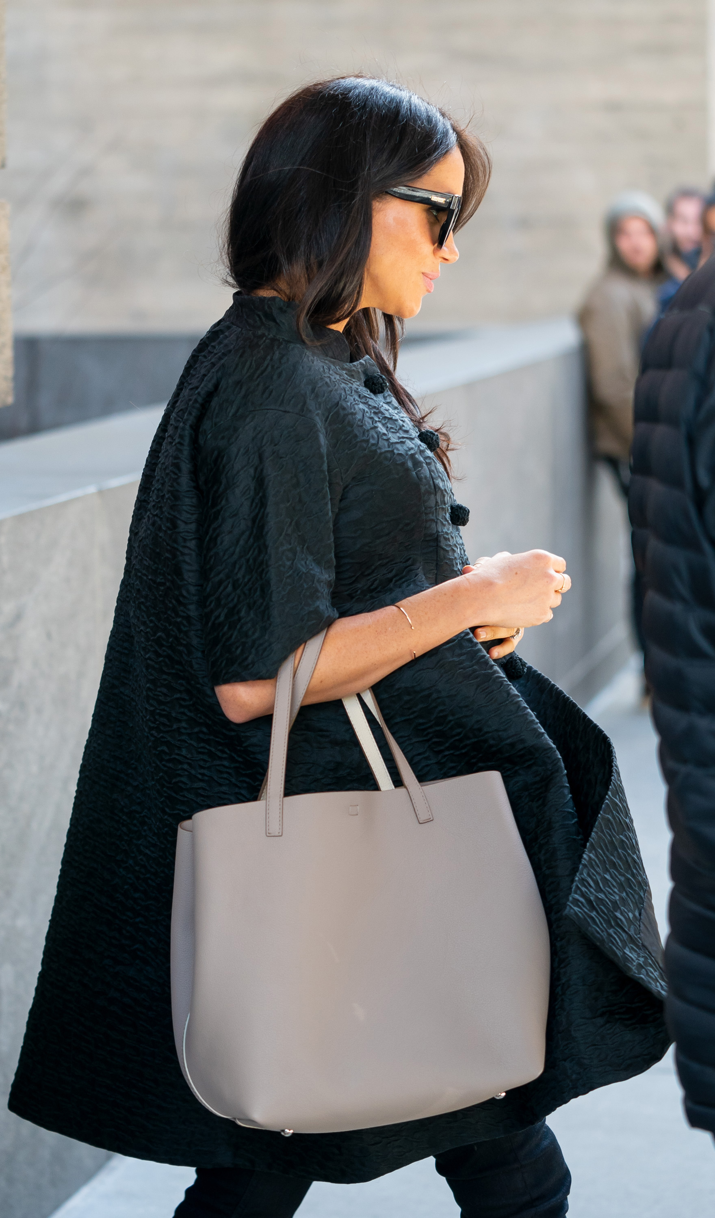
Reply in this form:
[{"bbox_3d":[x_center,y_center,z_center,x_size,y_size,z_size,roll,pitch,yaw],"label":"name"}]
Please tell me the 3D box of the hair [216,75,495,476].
[{"bbox_3d":[-0.001,-0.329,2.330,0.255,0.385,0.210,-2,10,-8],"label":"hair"}]

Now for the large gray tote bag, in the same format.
[{"bbox_3d":[0.004,0.233,2.180,0.325,0.440,0.145,-5,11,-17],"label":"large gray tote bag"}]

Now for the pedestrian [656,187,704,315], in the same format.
[{"bbox_3d":[1.174,-0.663,8.642,0.540,1.720,0.360,0,10,3],"label":"pedestrian"}]

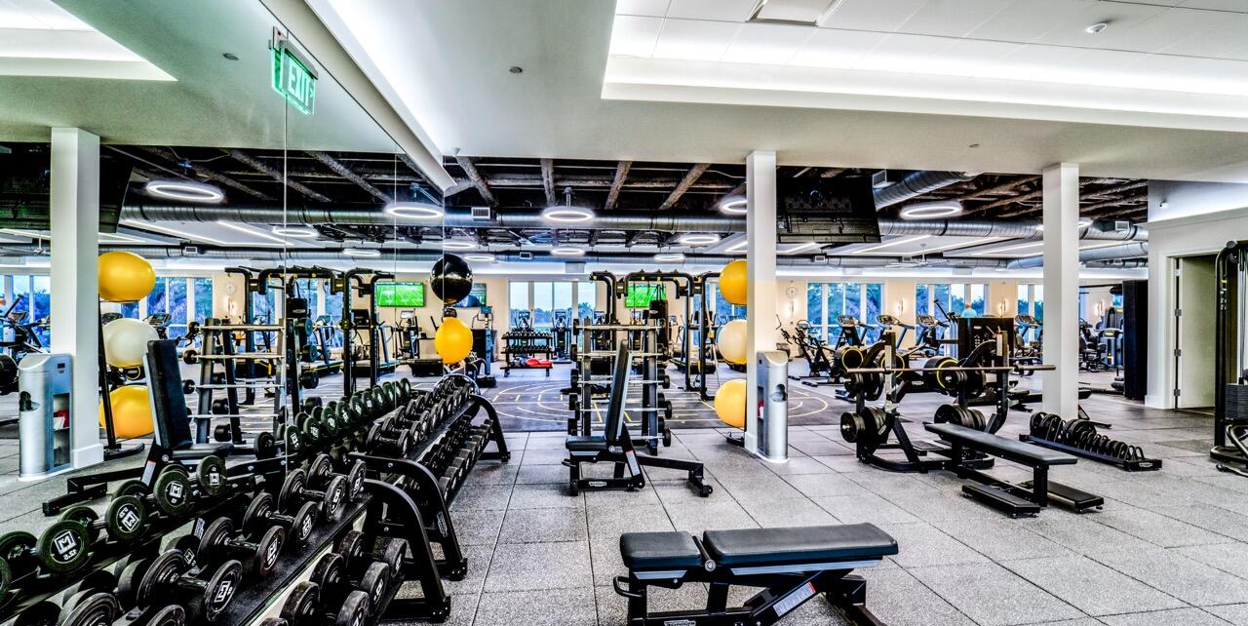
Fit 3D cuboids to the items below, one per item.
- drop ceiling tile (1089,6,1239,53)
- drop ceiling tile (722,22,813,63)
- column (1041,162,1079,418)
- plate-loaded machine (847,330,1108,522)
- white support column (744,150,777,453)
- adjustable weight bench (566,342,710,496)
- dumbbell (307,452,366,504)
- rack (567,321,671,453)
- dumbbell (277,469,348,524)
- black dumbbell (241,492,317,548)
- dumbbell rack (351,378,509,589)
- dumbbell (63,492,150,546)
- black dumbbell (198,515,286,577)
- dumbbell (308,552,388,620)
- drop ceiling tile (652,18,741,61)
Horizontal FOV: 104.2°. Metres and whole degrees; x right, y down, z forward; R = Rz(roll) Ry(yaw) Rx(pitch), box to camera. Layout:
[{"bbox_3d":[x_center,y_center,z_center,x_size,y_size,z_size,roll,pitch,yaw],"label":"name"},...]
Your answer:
[{"bbox_3d":[4.444,-2.301,3.967,0.615,0.020,0.590,0,-1,-7],"label":"drop ceiling tile"},{"bbox_3d":[1.213,-2.272,4.101,0.615,0.020,0.575,0,0,-7],"label":"drop ceiling tile"},{"bbox_3d":[5.431,-0.126,6.069,0.260,3.433,0.250,0,-1,-7],"label":"column"},{"bbox_3d":[3.221,0.870,4.555,2.120,1.380,1.660,0,0,-7],"label":"plate-loaded machine"},{"bbox_3d":[1.549,-0.109,5.509,0.275,3.360,0.265,0,0,-7],"label":"white support column"},{"bbox_3d":[0.114,0.916,4.302,1.272,1.302,0.467,0,0,-7],"label":"adjustable weight bench"},{"bbox_3d":[-1.349,0.782,2.298,0.190,0.178,0.178,15,-2,-7],"label":"dumbbell"},{"bbox_3d":[-0.068,0.814,5.668,1.100,1.500,0.760,0,0,-7],"label":"rack"},{"bbox_3d":[-1.279,0.749,2.010,0.195,0.172,0.172,14,-3,-8],"label":"dumbbell"},{"bbox_3d":[-1.369,0.816,1.946,0.215,0.140,0.140,17,-4,-12],"label":"black dumbbell"},{"bbox_3d":[-1.402,1.147,3.972,0.656,0.845,2.372,0,0,-7],"label":"dumbbell rack"},{"bbox_3d":[-1.881,0.774,1.781,0.175,0.152,0.152,-9,1,-7],"label":"dumbbell"},{"bbox_3d":[-1.232,0.757,1.574,0.195,0.155,0.155,16,-3,-8],"label":"black dumbbell"},{"bbox_3d":[-1.134,1.129,2.022,0.235,0.195,0.195,16,-3,-8],"label":"dumbbell"},{"bbox_3d":[0.598,-2.278,4.038,0.620,0.020,0.580,0,0,-7],"label":"drop ceiling tile"}]

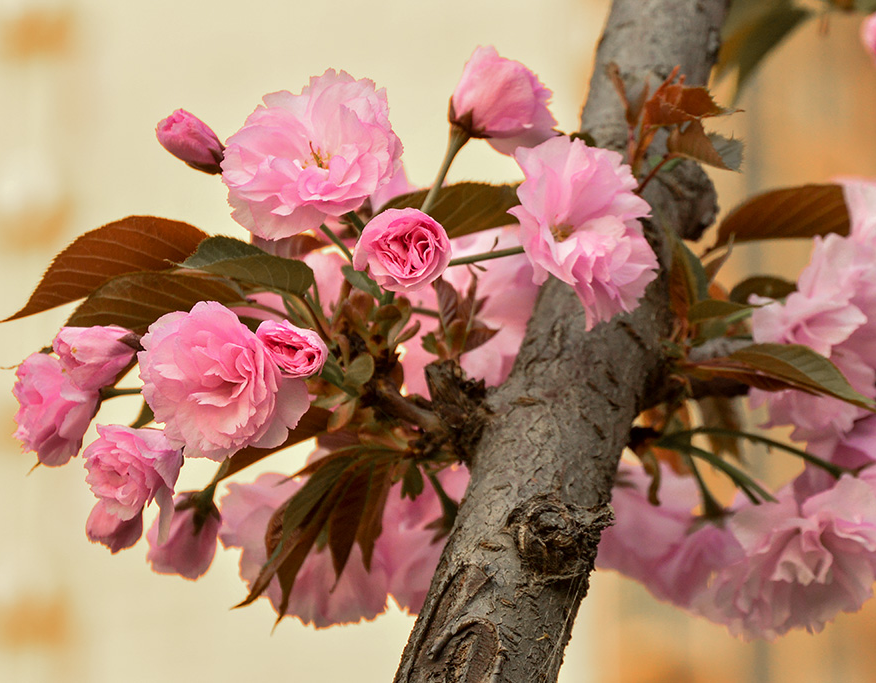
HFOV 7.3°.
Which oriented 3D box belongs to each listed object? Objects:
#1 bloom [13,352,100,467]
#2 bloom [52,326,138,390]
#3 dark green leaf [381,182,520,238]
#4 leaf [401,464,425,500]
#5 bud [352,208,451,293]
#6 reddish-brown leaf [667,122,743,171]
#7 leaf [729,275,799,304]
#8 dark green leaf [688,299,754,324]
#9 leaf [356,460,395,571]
[{"bbox_3d":[-0.108,0.019,1.950,0.025,0.031,0.030,12,0,-28],"label":"bloom"},{"bbox_3d":[-0.097,0.005,1.940,0.024,0.018,0.018,-14,-2,-21],"label":"bloom"},{"bbox_3d":[0.008,-0.039,2.020,0.050,0.017,0.026,-6,-4,-9],"label":"dark green leaf"},{"bbox_3d":[-0.007,0.041,2.020,0.007,0.011,0.006,-1,-25,9],"label":"leaf"},{"bbox_3d":[-0.010,-0.025,1.920,0.027,0.024,0.024,0,-18,-3],"label":"bud"},{"bbox_3d":[0.078,-0.057,2.020,0.022,0.013,0.014,9,-3,15],"label":"reddish-brown leaf"},{"bbox_3d":[0.097,-0.015,2.030,0.022,0.008,0.013,3,-7,-12],"label":"leaf"},{"bbox_3d":[0.082,-0.009,1.980,0.021,0.006,0.012,8,9,-3],"label":"dark green leaf"},{"bbox_3d":[-0.018,0.050,1.980,0.008,0.031,0.010,12,0,16],"label":"leaf"}]

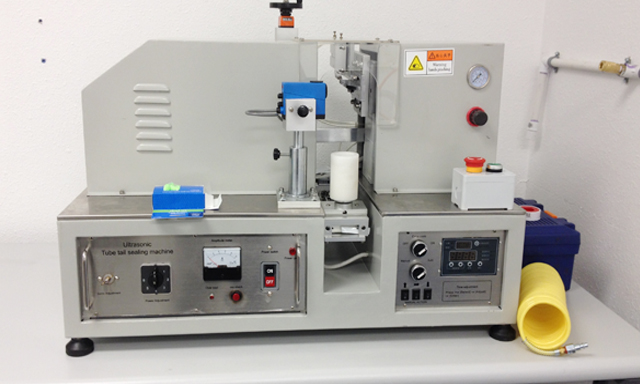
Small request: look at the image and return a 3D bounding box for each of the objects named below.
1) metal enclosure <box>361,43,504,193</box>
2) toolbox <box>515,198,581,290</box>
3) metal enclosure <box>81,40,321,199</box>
[{"bbox_3d":[0.212,-0.161,1.326,0.233,0.280,0.240,0,14,-5],"label":"metal enclosure"},{"bbox_3d":[0.450,0.115,1.506,0.190,0.151,0.257,0,14,-5],"label":"toolbox"},{"bbox_3d":[-0.225,-0.158,1.288,0.418,0.280,0.240,0,14,-5],"label":"metal enclosure"}]

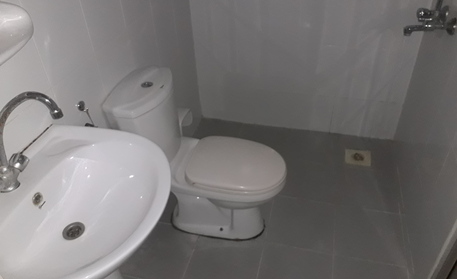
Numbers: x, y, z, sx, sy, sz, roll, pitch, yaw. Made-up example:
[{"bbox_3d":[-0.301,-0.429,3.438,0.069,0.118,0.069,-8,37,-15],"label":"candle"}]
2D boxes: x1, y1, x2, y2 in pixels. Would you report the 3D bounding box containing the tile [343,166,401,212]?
[{"bbox_3d":[0.778,0.282,1.999,0.322,0.012,0.322,7,37,14],"label":"tile"}]

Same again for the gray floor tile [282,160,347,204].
[{"bbox_3d":[0.467,0.246,2.075,0.322,0.012,0.322,7,37,14],"label":"gray floor tile"}]

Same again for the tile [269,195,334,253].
[{"bbox_3d":[0.376,0.430,1.827,0.322,0.012,0.322,7,37,14],"label":"tile"}]

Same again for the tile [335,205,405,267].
[{"bbox_3d":[0.687,0.467,1.752,0.322,0.012,0.322,7,37,14],"label":"tile"}]

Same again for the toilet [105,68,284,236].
[{"bbox_3d":[-0.086,0.102,1.681,0.731,0.734,0.409,7,37,14],"label":"toilet"}]

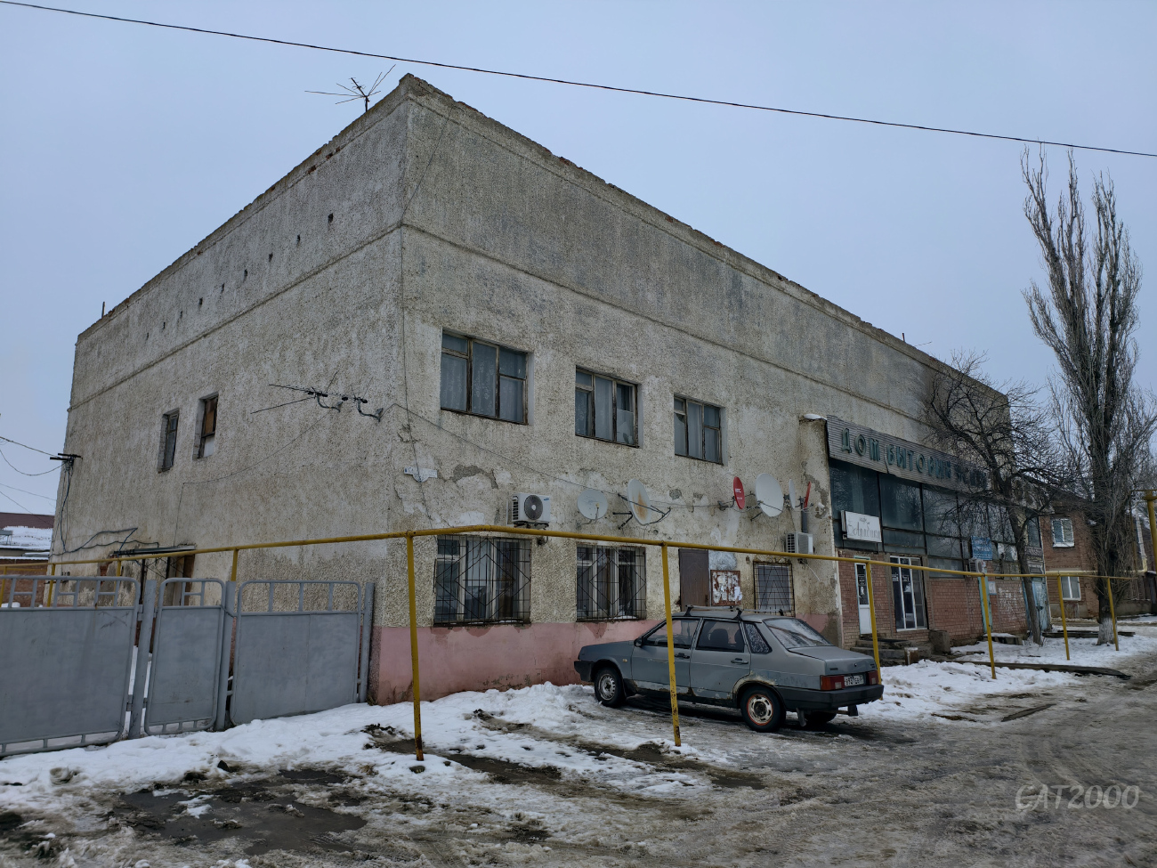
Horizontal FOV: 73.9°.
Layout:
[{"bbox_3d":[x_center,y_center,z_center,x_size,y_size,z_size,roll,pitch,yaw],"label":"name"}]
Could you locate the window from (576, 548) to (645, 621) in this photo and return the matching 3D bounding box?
[{"bbox_3d":[0.657,2.874,14.816,0.160,1.395,2.003,-10,-15,43],"label":"window"}]

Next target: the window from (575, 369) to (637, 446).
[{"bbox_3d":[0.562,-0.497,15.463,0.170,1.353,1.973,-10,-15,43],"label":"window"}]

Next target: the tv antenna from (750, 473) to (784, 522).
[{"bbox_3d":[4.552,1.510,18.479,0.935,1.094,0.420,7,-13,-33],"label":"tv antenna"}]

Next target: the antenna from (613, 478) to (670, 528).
[{"bbox_3d":[1.176,1.295,14.397,1.000,0.950,0.900,-7,-13,34],"label":"antenna"}]

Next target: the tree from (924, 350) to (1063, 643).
[{"bbox_3d":[13.864,1.931,25.643,4.100,9.500,4.100,-10,-15,43],"label":"tree"}]

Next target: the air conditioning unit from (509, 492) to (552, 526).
[{"bbox_3d":[-0.767,1.242,12.799,0.300,0.510,0.740,-10,-15,43],"label":"air conditioning unit"}]

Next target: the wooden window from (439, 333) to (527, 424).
[{"bbox_3d":[-1.539,-0.908,12.955,0.150,1.330,1.900,-10,-15,43],"label":"wooden window"}]

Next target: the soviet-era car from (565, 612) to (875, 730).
[{"bbox_3d":[1.957,3.206,10.831,4.200,1.450,1.660,-10,-16,43],"label":"soviet-era car"}]

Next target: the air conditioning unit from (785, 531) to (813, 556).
[{"bbox_3d":[5.716,2.850,19.790,0.300,0.565,0.840,-10,-15,43],"label":"air conditioning unit"}]

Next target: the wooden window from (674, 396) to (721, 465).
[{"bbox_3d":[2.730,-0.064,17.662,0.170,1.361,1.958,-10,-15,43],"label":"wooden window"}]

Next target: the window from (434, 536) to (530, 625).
[{"bbox_3d":[-1.470,2.329,12.201,0.170,1.350,1.900,-10,-15,43],"label":"window"}]

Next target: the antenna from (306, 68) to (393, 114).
[{"bbox_3d":[-4.069,-6.321,14.190,1.800,0.520,0.750,-2,-11,14],"label":"antenna"}]

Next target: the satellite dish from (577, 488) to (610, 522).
[{"bbox_3d":[0.274,1.307,14.127,0.566,0.583,0.300,3,-11,-14],"label":"satellite dish"}]

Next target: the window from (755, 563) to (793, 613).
[{"bbox_3d":[4.835,3.846,18.999,0.150,1.318,1.796,-10,-15,43],"label":"window"}]

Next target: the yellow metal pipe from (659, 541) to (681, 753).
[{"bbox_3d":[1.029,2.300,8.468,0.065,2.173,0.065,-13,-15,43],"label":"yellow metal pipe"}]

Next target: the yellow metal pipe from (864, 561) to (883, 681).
[{"bbox_3d":[4.885,3.220,12.663,0.080,2.200,0.080,-10,-15,43],"label":"yellow metal pipe"}]

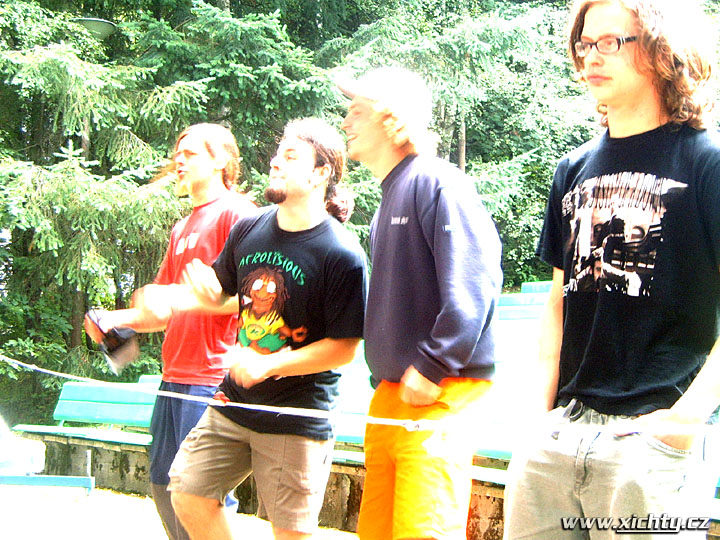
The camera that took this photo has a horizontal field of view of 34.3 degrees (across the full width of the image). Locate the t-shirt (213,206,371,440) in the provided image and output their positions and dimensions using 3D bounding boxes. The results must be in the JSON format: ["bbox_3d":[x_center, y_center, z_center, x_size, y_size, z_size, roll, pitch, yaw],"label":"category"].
[{"bbox_3d":[-0.215,0.158,3.500,0.520,0.690,0.340,0,-8,37],"label":"t-shirt"}]

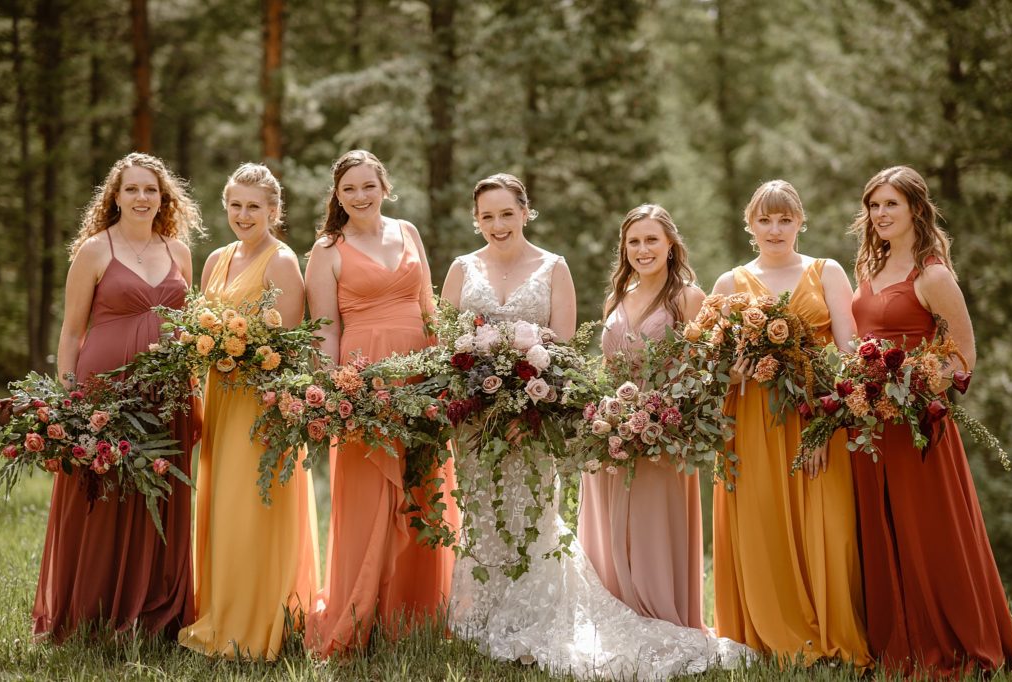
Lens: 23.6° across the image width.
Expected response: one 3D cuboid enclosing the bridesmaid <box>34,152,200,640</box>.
[{"bbox_3d":[-1.334,0.180,8.300,0.530,1.660,0.450,-1,2,-25],"label":"bridesmaid"}]

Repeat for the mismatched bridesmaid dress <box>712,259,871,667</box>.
[{"bbox_3d":[0.961,0.391,8.150,0.524,1.336,0.500,0,2,8],"label":"mismatched bridesmaid dress"}]

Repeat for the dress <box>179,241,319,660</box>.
[{"bbox_3d":[-0.867,0.363,8.170,0.460,1.390,0.450,0,2,18],"label":"dress"}]

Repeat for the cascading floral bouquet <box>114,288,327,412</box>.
[{"bbox_3d":[-0.928,0.028,7.880,0.660,0.420,0.400,0,2,6],"label":"cascading floral bouquet"}]

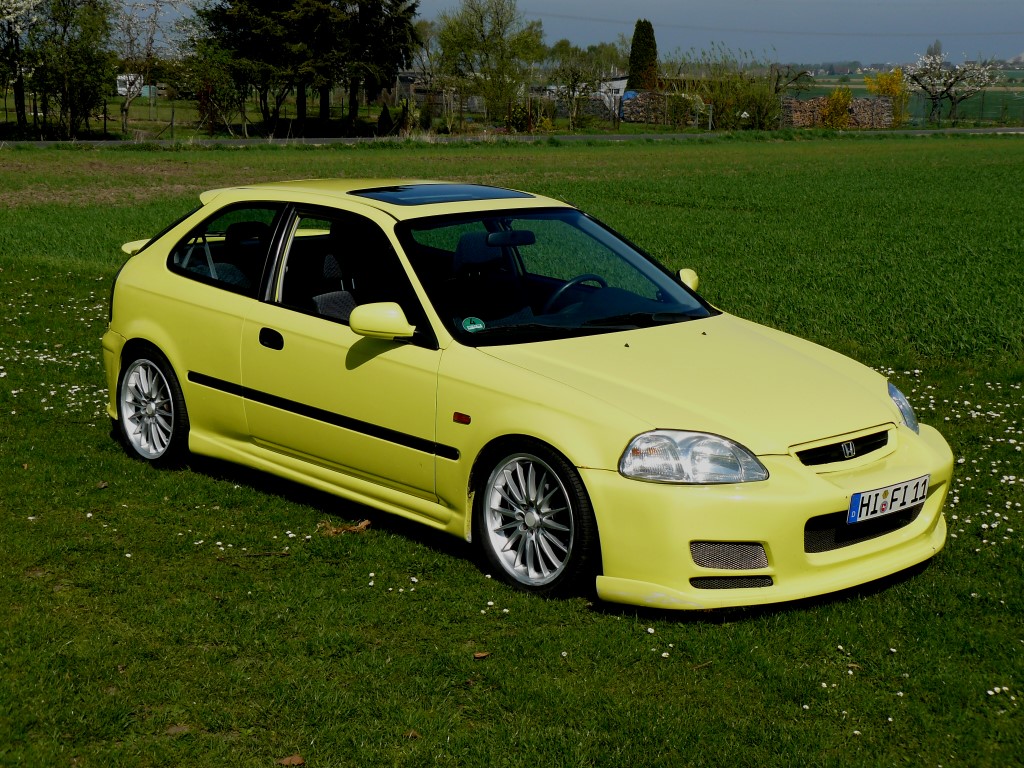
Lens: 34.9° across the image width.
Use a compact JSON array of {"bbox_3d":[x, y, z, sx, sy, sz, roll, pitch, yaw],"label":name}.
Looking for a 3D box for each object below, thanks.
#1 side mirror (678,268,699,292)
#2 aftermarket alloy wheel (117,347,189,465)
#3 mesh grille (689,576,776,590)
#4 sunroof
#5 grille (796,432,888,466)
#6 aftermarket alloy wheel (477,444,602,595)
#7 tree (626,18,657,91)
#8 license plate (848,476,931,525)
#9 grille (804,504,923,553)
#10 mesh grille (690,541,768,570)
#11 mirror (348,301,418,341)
[{"bbox_3d":[0.790,-0.470,7.312,0.130,0.132,0.245,7,13,33],"label":"side mirror"},{"bbox_3d":[-1.641,0.108,7.714,0.205,0.580,0.580,-10,15,-42],"label":"aftermarket alloy wheel"},{"bbox_3d":[0.729,0.660,5.380,0.275,0.047,0.035,-1,11,-2],"label":"mesh grille"},{"bbox_3d":[-0.293,-0.834,7.136,0.790,0.050,0.440,-10,19,-42],"label":"sunroof"},{"bbox_3d":[1.175,0.237,5.713,0.535,0.078,0.060,-10,15,-42],"label":"grille"},{"bbox_3d":[0.130,0.468,5.817,0.205,0.580,0.580,-10,15,-42],"label":"aftermarket alloy wheel"},{"bbox_3d":[6.368,-15.562,80.000,1.550,5.000,1.550,0,11,1],"label":"tree"},{"bbox_3d":[1.299,0.394,5.606,0.475,0.110,0.015,-10,20,-42],"label":"license plate"},{"bbox_3d":[1.253,0.474,5.672,0.700,0.125,0.080,-10,15,-42],"label":"grille"},{"bbox_3d":[0.717,0.568,5.376,0.255,0.095,0.035,-1,11,-2],"label":"mesh grille"},{"bbox_3d":[-0.489,-0.248,6.159,0.245,0.132,0.130,-6,12,-28],"label":"mirror"}]

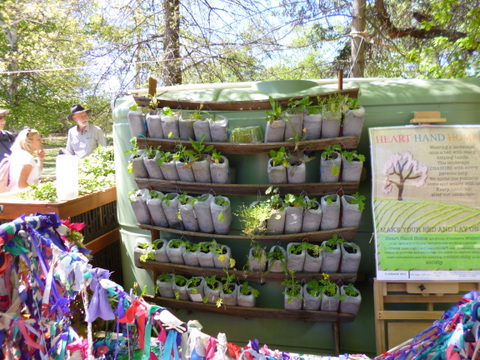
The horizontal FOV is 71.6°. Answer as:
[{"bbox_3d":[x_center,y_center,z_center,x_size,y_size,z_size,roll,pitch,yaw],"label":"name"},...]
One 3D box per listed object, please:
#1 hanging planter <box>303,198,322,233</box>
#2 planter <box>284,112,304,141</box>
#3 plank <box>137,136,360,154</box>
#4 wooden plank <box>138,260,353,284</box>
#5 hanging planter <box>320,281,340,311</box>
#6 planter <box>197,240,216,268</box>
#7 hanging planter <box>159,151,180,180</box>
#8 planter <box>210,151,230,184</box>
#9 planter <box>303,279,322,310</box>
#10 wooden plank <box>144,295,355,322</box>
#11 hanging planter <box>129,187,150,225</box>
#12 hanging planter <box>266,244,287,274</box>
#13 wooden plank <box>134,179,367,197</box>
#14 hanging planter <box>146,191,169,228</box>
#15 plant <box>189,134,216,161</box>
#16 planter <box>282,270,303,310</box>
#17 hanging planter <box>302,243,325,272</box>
[{"bbox_3d":[0.412,0.204,1.907,0.100,0.179,0.100,1,7,10],"label":"hanging planter"},{"bbox_3d":[0.305,-0.288,1.881,0.100,0.173,0.100,1,7,10],"label":"planter"},{"bbox_3d":[0.027,-0.191,1.853,1.200,0.090,0.080,0,8,7],"label":"plank"},{"bbox_3d":[0.028,0.530,1.923,1.200,0.075,0.090,0,8,7],"label":"wooden plank"},{"bbox_3d":[0.470,0.610,1.734,0.089,0.142,0.089,0,4,11],"label":"hanging planter"},{"bbox_3d":[-0.185,0.417,1.849,0.086,0.144,0.086,0,4,11],"label":"planter"},{"bbox_3d":[-0.422,-0.075,2.031,0.100,0.175,0.100,-4,6,11],"label":"hanging planter"},{"bbox_3d":[-0.114,-0.061,1.977,0.100,0.197,0.100,-1,6,10],"label":"planter"},{"bbox_3d":[0.380,0.605,1.751,0.092,0.142,0.092,0,4,11],"label":"planter"},{"bbox_3d":[0.036,0.745,1.942,1.170,0.080,0.090,0,8,7],"label":"wooden plank"},{"bbox_3d":[-0.610,0.166,2.025,0.097,0.210,0.095,-4,8,10],"label":"hanging planter"},{"bbox_3d":[0.196,0.421,1.775,0.092,0.138,0.092,0,4,11],"label":"hanging planter"},{"bbox_3d":[0.006,0.037,1.806,1.222,0.075,0.060,0,4,11],"label":"wooden plank"},{"bbox_3d":[-0.487,0.181,1.973,0.092,0.200,0.100,1,8,9],"label":"hanging planter"},{"bbox_3d":[-0.222,-0.192,1.942,0.111,0.143,0.135,2,9,12],"label":"plant"},{"bbox_3d":[0.334,0.698,2.110,0.114,0.207,0.100,2,7,12],"label":"planter"},{"bbox_3d":[0.415,0.446,1.887,0.097,0.160,0.100,0,8,4],"label":"hanging planter"}]

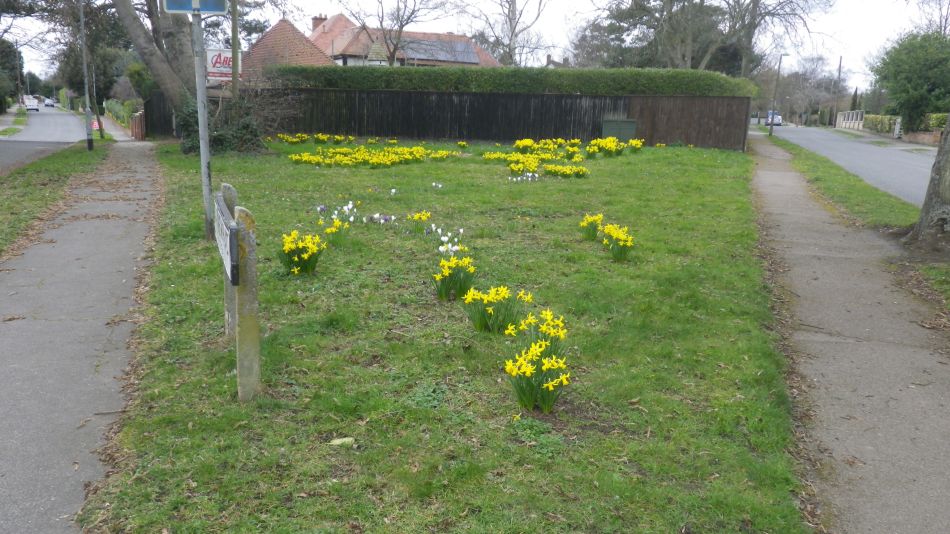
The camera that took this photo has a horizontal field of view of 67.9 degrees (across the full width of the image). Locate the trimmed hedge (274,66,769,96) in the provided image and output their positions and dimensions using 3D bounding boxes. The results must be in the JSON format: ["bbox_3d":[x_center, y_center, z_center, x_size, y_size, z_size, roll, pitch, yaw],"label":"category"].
[{"bbox_3d":[0.708,-6.682,29.117,20.360,2.950,1.300,5,13,13],"label":"trimmed hedge"}]

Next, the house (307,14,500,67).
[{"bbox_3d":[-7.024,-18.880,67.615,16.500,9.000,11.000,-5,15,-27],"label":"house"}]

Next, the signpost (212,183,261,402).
[{"bbox_3d":[-1.362,0.074,3.995,0.160,1.000,1.220,-4,14,-22],"label":"signpost"}]

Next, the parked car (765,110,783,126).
[{"bbox_3d":[31.323,-15.583,74.000,1.780,1.580,4.200,5,14,17],"label":"parked car"}]

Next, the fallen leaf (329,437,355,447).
[{"bbox_3d":[-0.597,0.784,3.152,0.120,0.025,0.065,-2,13,-14],"label":"fallen leaf"}]

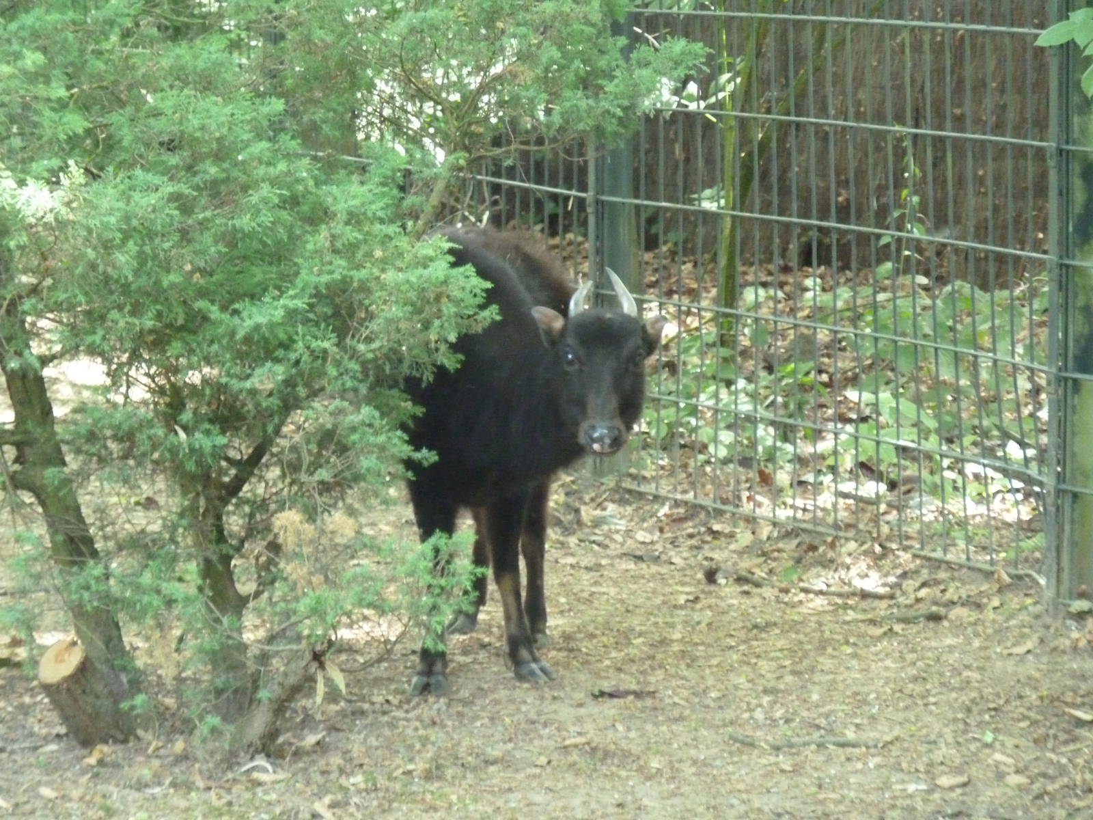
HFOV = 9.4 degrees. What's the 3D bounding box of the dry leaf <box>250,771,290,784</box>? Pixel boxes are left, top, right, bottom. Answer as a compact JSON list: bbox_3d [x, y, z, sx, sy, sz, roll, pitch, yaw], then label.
[{"bbox_3d":[-0.399,0.531,9.590,0.058,0.014,0.028,0,4,0],"label":"dry leaf"}]

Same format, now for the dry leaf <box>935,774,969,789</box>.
[{"bbox_3d":[0.581,0.532,9.516,0.049,0.018,0.033,0,4,0],"label":"dry leaf"}]

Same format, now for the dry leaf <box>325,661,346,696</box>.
[{"bbox_3d":[-0.313,0.399,9.850,0.014,0.052,0.014,-30,3,0],"label":"dry leaf"}]

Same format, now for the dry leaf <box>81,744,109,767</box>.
[{"bbox_3d":[-0.665,0.510,9.796,0.041,0.027,0.035,0,4,0],"label":"dry leaf"}]

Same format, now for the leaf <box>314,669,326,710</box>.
[{"bbox_3d":[-0.336,0.415,9.850,0.015,0.061,0.014,0,4,0],"label":"leaf"}]

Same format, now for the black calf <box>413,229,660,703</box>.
[{"bbox_3d":[-0.026,0.064,10.941,0.420,0.735,1.150,0,4,2],"label":"black calf"}]

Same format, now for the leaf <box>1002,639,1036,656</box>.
[{"bbox_3d":[0.794,0.401,11.175,0.058,0.022,0.040,0,4,0],"label":"leaf"}]

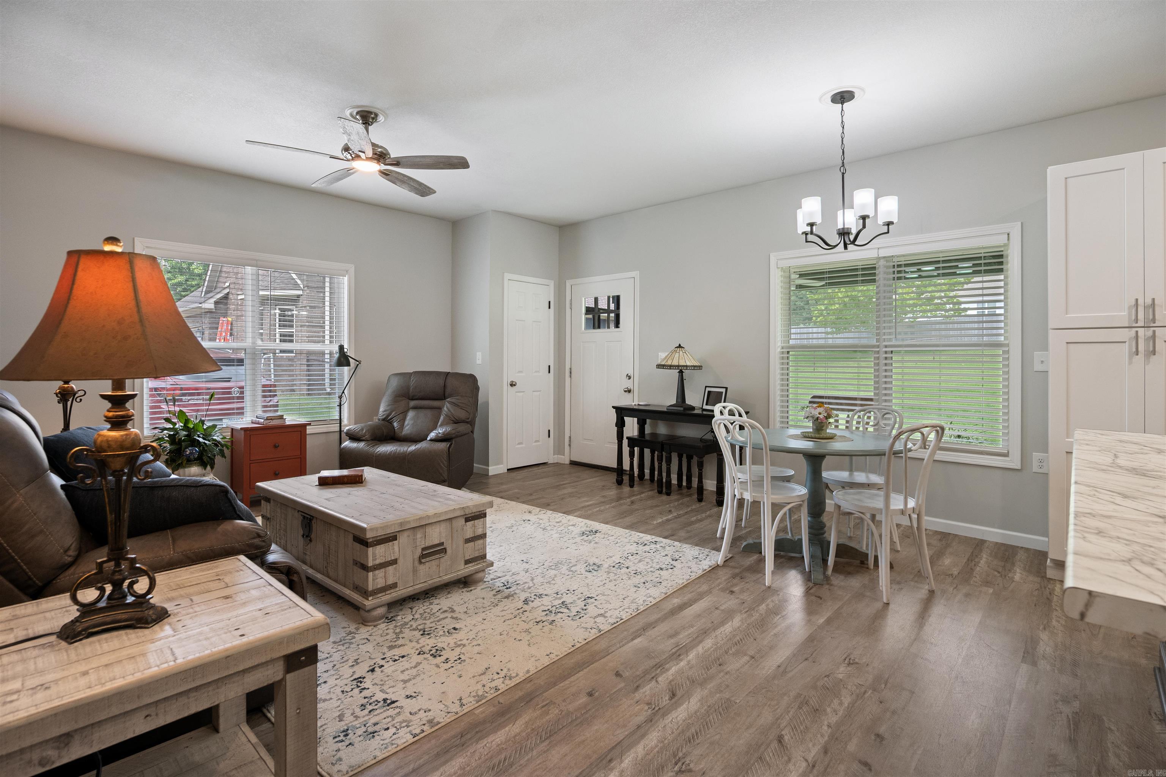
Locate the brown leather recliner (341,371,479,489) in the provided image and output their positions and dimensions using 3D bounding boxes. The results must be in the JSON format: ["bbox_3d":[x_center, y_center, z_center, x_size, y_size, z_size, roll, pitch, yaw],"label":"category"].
[{"bbox_3d":[-1.548,0.399,4.882,1.000,1.070,0.970,0,3,5],"label":"brown leather recliner"}]

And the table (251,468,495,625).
[{"bbox_3d":[-1.226,0.828,2.973,1.310,0.475,0.695,2,4,42],"label":"table"}]

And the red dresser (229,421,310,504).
[{"bbox_3d":[-2.663,0.645,4.440,0.360,0.670,0.525,2,4,42],"label":"red dresser"}]

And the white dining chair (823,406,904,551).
[{"bbox_3d":[1.812,0.589,3.399,0.480,0.915,0.420,-2,4,-34],"label":"white dining chair"}]

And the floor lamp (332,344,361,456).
[{"bbox_3d":[-2.168,0.271,4.714,0.260,1.360,0.260,-2,4,-37],"label":"floor lamp"}]

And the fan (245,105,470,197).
[{"bbox_3d":[-1.312,-1.505,3.168,1.280,0.360,1.280,2,4,42],"label":"fan"}]

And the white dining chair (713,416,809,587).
[{"bbox_3d":[1.071,0.615,3.063,0.480,0.915,0.420,-2,4,-32],"label":"white dining chair"}]

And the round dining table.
[{"bbox_3d":[1.412,0.676,3.163,1.030,0.757,1.030,0,3,0],"label":"round dining table"}]

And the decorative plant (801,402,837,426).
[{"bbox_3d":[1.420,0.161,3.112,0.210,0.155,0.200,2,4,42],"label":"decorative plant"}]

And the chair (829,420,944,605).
[{"bbox_3d":[1.615,0.628,2.837,0.410,0.890,0.460,-1,3,-26],"label":"chair"}]

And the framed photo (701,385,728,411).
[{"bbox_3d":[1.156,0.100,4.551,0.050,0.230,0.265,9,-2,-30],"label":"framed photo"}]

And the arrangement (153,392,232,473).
[{"bbox_3d":[-2.908,0.347,3.860,0.540,0.640,0.500,-3,4,-37],"label":"arrangement"}]

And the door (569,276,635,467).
[{"bbox_3d":[0.201,-0.156,5.744,0.900,2.050,0.060,2,4,41],"label":"door"}]

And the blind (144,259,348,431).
[{"bbox_3d":[-2.790,-0.362,4.451,0.080,1.410,1.500,2,4,41],"label":"blind"}]

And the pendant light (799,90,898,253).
[{"bbox_3d":[1.515,-1.240,2.990,0.580,0.870,0.580,2,4,42],"label":"pendant light"}]

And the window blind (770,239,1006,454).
[{"bbox_3d":[2.242,-0.334,3.940,1.530,1.450,0.080,2,4,41],"label":"window blind"}]

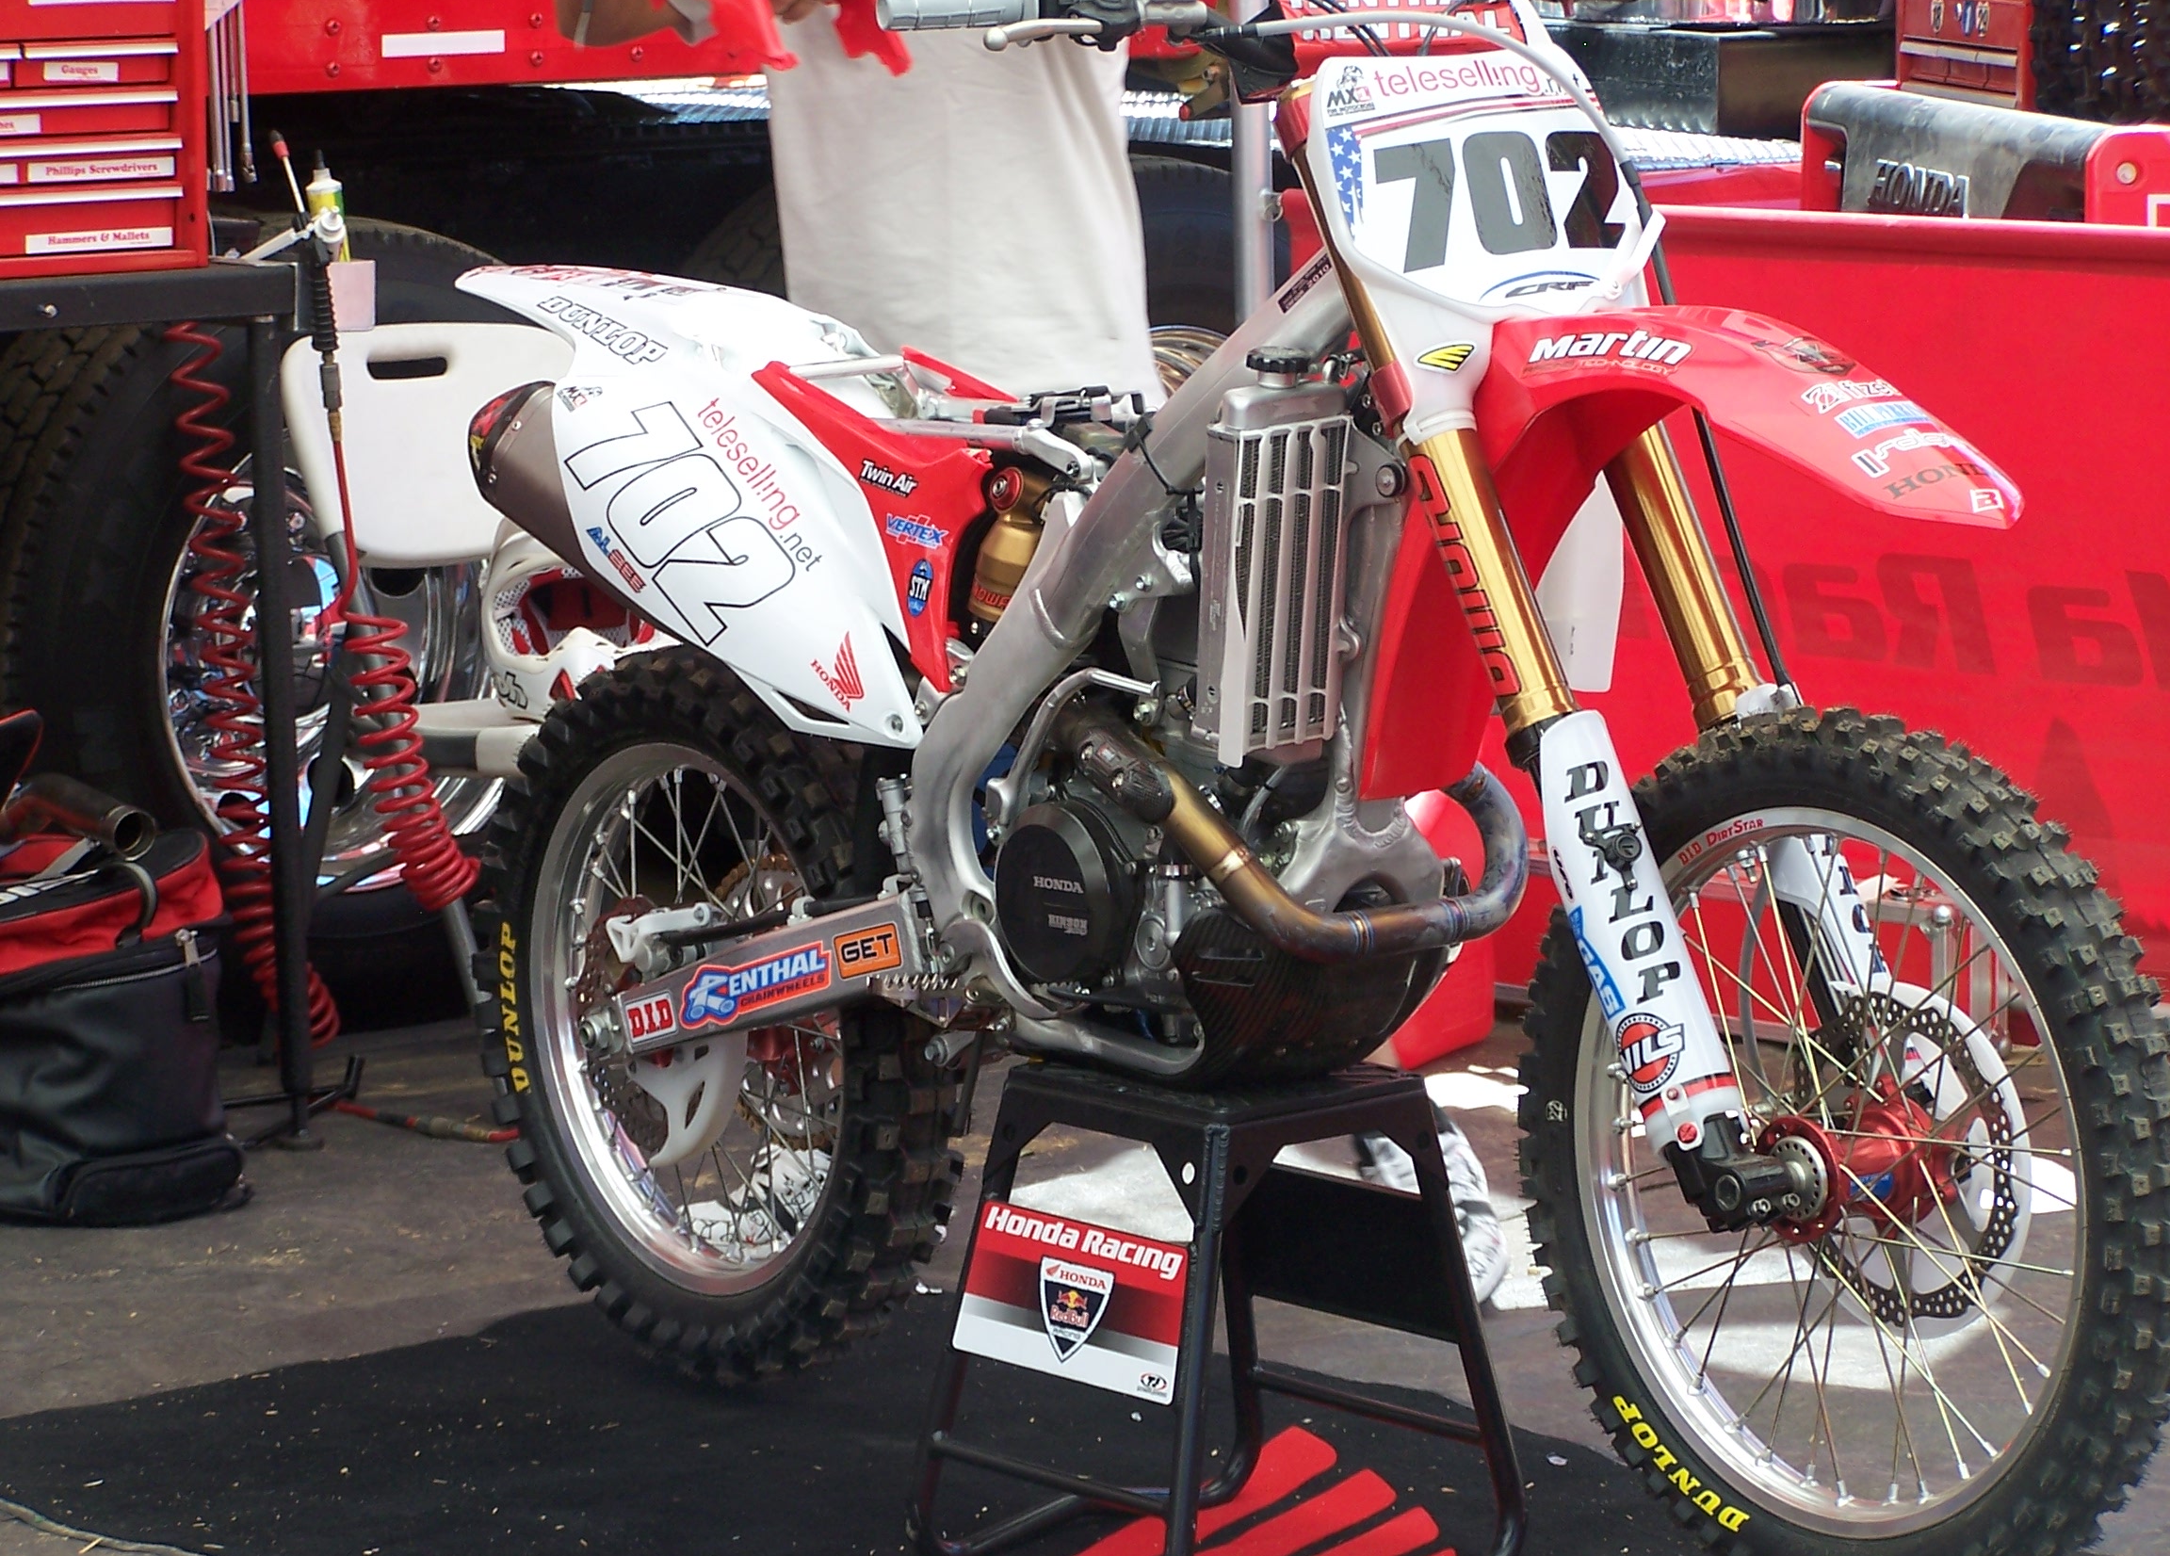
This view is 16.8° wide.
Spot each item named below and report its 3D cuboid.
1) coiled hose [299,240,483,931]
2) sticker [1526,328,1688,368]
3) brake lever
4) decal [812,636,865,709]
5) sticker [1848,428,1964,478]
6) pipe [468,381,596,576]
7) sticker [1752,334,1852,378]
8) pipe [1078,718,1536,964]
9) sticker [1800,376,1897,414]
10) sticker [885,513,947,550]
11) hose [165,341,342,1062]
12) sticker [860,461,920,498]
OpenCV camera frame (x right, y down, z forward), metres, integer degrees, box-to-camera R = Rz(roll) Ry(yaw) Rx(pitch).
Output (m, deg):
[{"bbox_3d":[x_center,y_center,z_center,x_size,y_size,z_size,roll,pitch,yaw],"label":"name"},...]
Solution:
[{"bbox_3d":[-0.736,-0.206,7.800,0.190,0.700,0.120,-2,11,-7],"label":"coiled hose"},{"bbox_3d":[0.398,-0.326,5.576,0.172,0.033,0.016,7,-21,45],"label":"sticker"},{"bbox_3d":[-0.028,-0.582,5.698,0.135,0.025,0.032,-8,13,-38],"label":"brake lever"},{"bbox_3d":[-0.212,-0.090,6.317,0.004,0.053,0.066,-11,53,-45],"label":"decal"},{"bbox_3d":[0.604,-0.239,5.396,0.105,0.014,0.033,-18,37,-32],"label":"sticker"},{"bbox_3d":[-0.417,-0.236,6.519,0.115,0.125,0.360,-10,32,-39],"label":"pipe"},{"bbox_3d":[0.534,-0.314,5.457,0.064,0.006,0.070,-11,32,-35],"label":"sticker"},{"bbox_3d":[0.170,0.018,5.952,0.240,0.195,0.375,-9,13,-36],"label":"pipe"},{"bbox_3d":[0.565,-0.282,5.414,0.085,0.006,0.024,-12,39,-34],"label":"sticker"},{"bbox_3d":[-0.144,-0.210,6.233,0.004,0.029,0.075,-10,21,-44],"label":"sticker"},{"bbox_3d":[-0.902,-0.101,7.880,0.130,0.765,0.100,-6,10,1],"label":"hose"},{"bbox_3d":[-0.168,-0.255,6.251,0.004,0.021,0.076,10,8,-37],"label":"sticker"}]

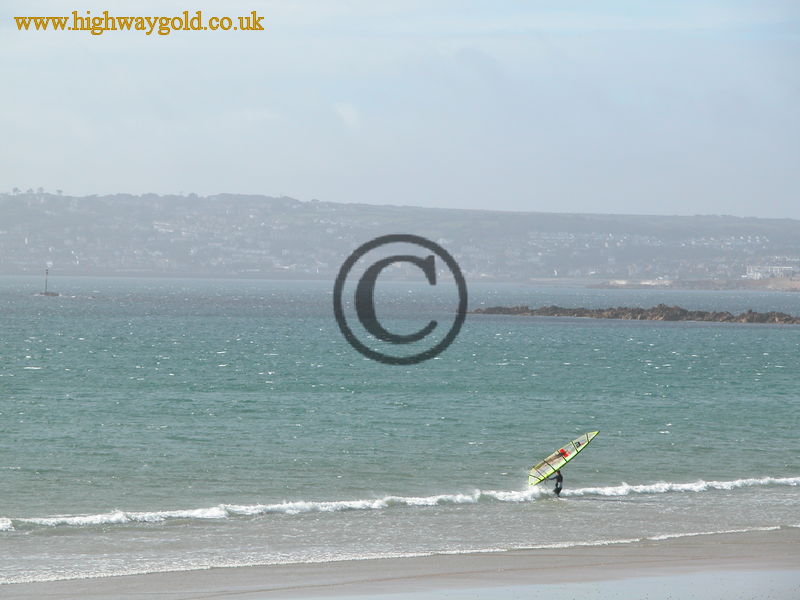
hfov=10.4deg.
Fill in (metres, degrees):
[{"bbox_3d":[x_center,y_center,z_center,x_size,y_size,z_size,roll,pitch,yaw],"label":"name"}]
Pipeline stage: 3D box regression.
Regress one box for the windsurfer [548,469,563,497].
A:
[{"bbox_3d":[8.455,10.086,240.000,0.720,1.680,0.570,0,0,-8],"label":"windsurfer"}]

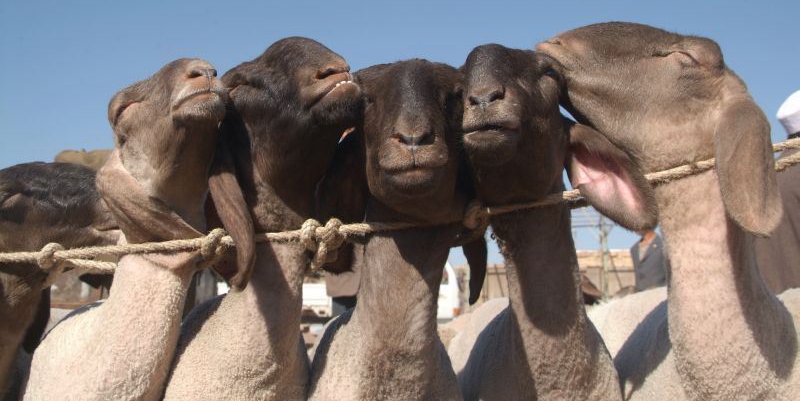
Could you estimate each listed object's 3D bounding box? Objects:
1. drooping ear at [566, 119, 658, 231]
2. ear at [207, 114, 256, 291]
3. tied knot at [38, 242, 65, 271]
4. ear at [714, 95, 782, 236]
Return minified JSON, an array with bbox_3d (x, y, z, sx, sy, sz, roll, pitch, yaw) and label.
[{"bbox_3d":[0.293,-0.035,1.200,0.080,0.185,0.050,-43,-15,15],"label":"drooping ear"},{"bbox_3d":[-0.237,0.004,1.220,0.055,0.235,0.045,-12,-11,24],"label":"ear"},{"bbox_3d":[-0.498,0.080,1.240,0.035,0.042,0.034,1,-7,-6],"label":"tied knot"},{"bbox_3d":[0.465,-0.048,1.160,0.072,0.185,0.042,-7,-5,3],"label":"ear"}]

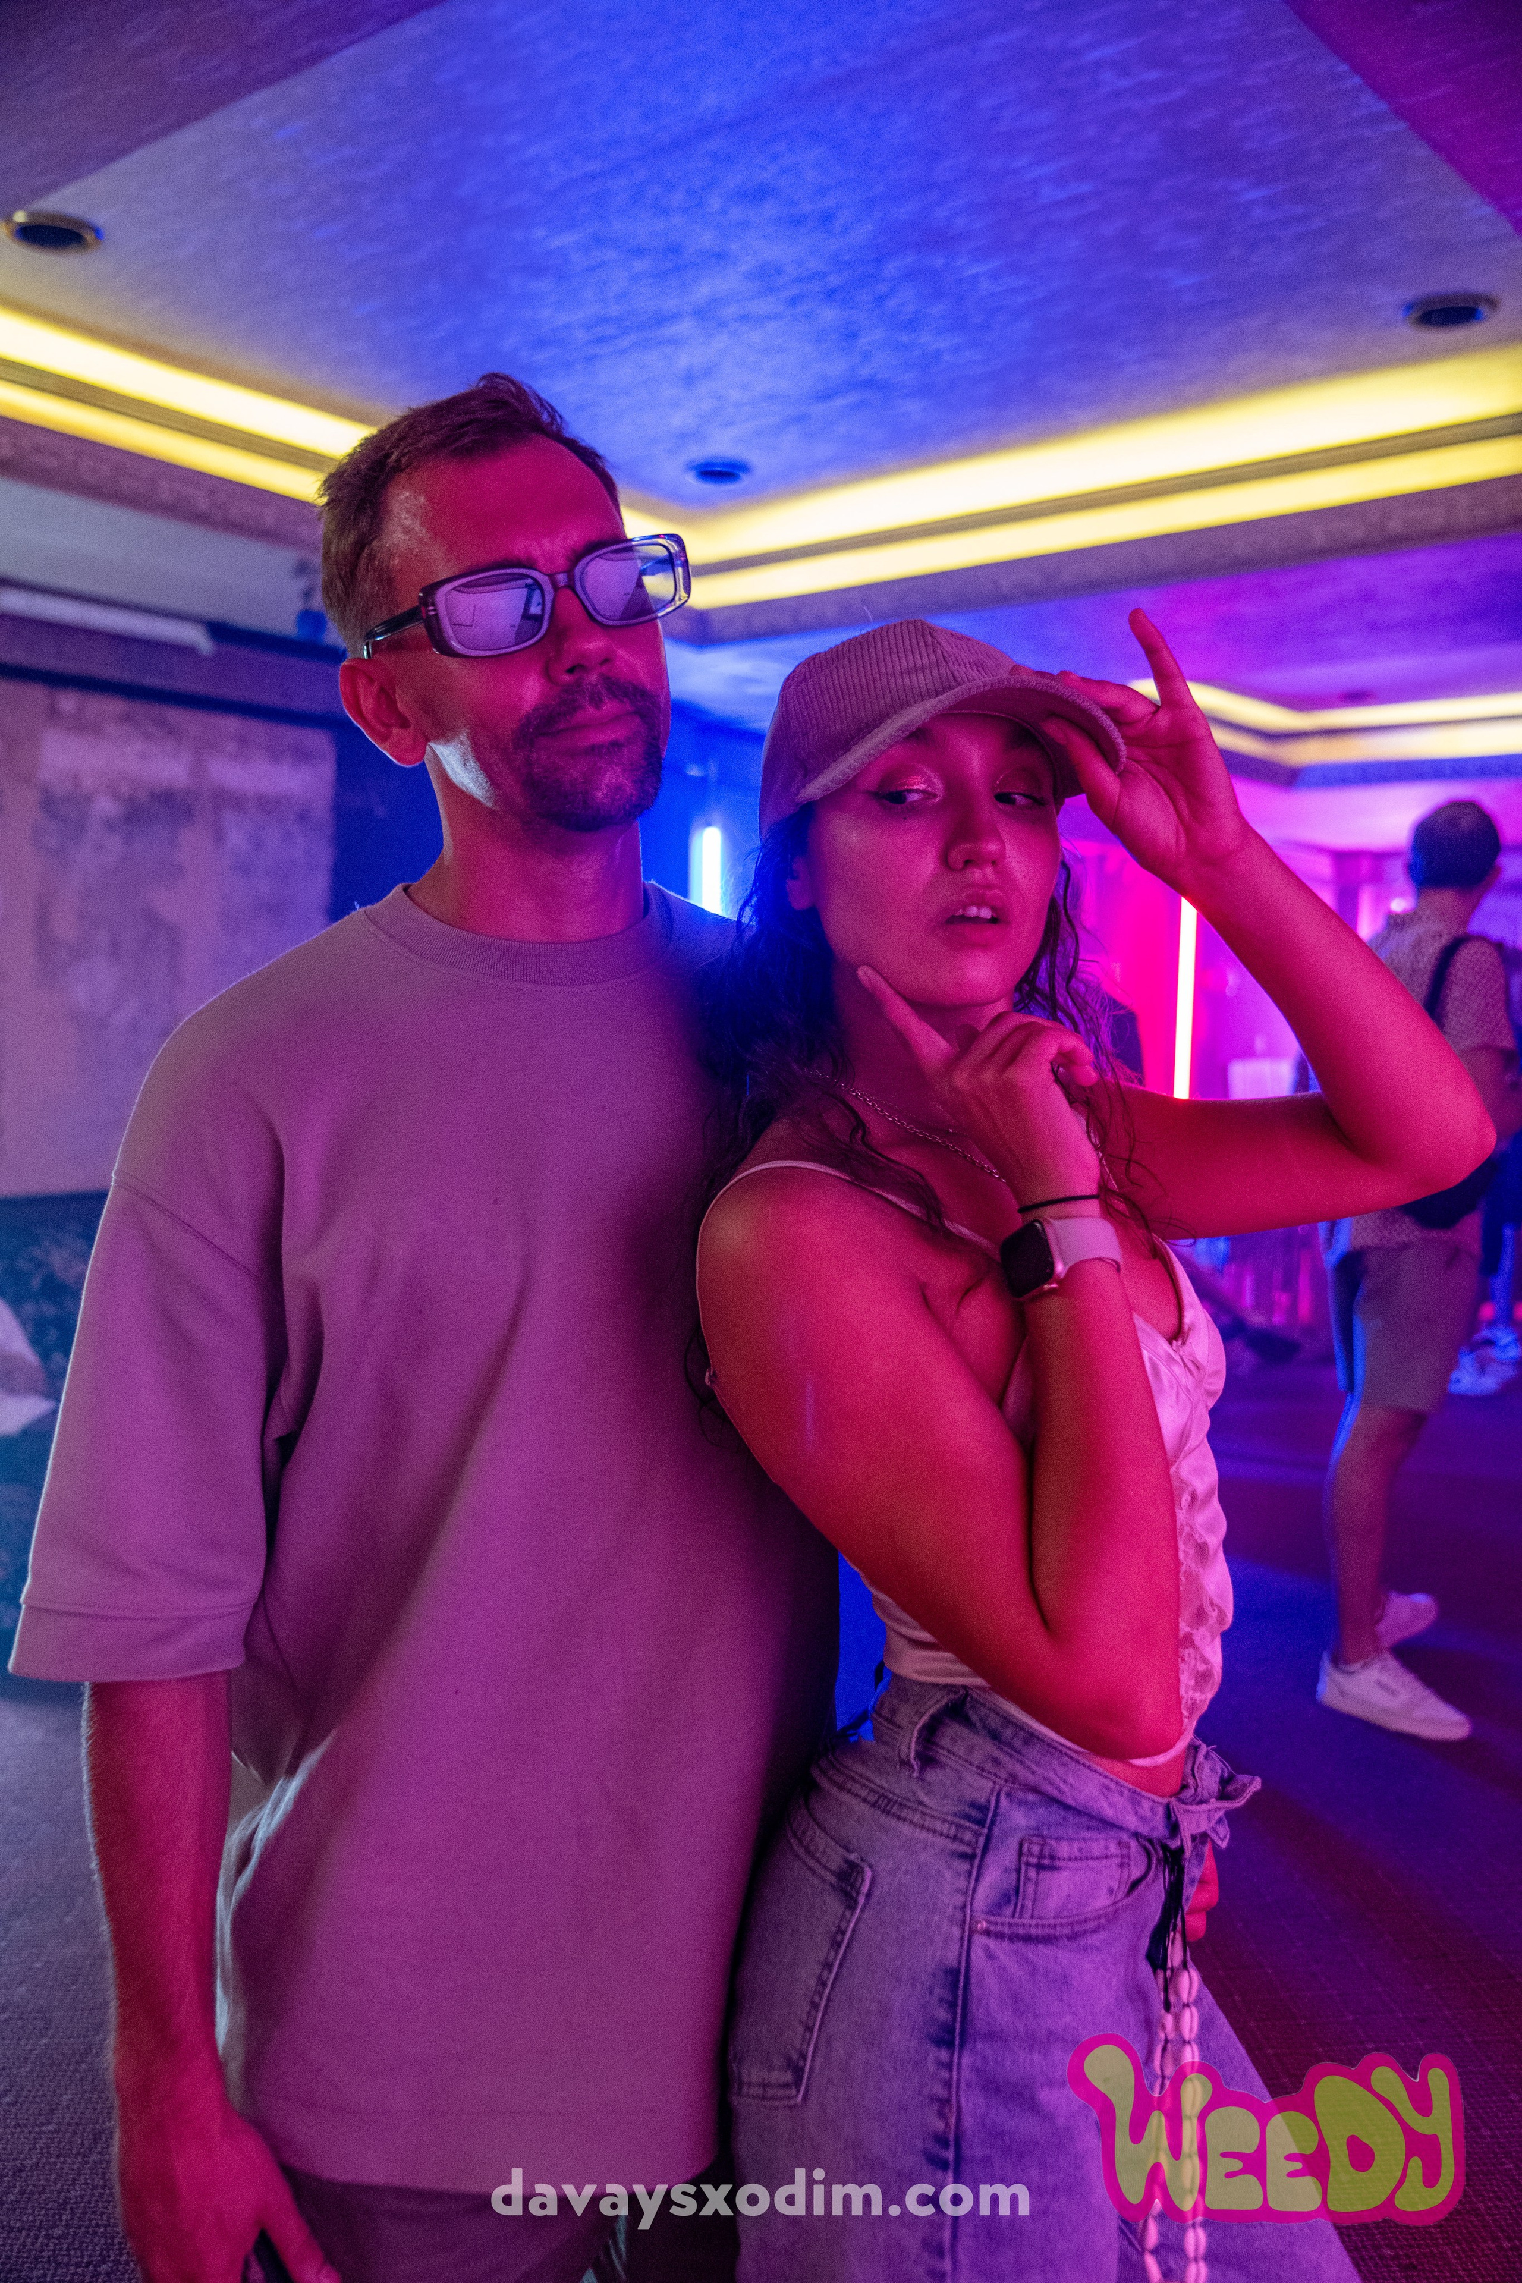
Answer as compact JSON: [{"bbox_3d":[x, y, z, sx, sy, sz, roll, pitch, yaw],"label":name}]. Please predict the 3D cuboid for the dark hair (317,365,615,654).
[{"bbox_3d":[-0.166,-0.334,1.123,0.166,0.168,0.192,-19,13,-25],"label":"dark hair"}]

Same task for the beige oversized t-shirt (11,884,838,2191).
[{"bbox_3d":[-0.135,0.200,1.130,0.580,0.690,0.310,1,4,-23],"label":"beige oversized t-shirt"}]

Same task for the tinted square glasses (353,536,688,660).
[{"bbox_3d":[-0.135,-0.290,1.085,0.149,0.050,0.148,-19,13,-25],"label":"tinted square glasses"}]

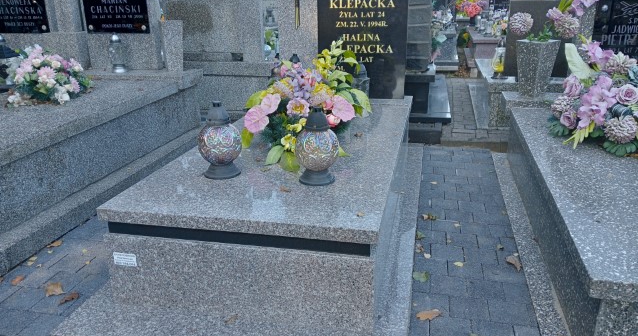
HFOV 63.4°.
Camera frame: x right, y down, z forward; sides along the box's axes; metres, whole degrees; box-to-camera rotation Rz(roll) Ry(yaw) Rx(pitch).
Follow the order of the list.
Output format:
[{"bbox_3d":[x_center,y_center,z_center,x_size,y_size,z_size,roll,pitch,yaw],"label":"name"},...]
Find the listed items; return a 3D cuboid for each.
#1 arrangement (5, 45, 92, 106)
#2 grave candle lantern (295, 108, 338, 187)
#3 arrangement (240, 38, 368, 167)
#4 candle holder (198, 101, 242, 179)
[{"bbox_3d":[-1.579,-0.548,2.994,0.549,0.306,0.426,4,19,12],"label":"arrangement"},{"bbox_3d":[-0.005,-0.084,1.859,0.153,0.291,0.153,0,19,0],"label":"grave candle lantern"},{"bbox_3d":[-0.039,-0.296,2.218,0.549,0.459,0.493,4,19,12],"label":"arrangement"},{"bbox_3d":[-0.372,-0.109,1.941,0.157,0.291,0.157,4,19,12],"label":"candle holder"}]

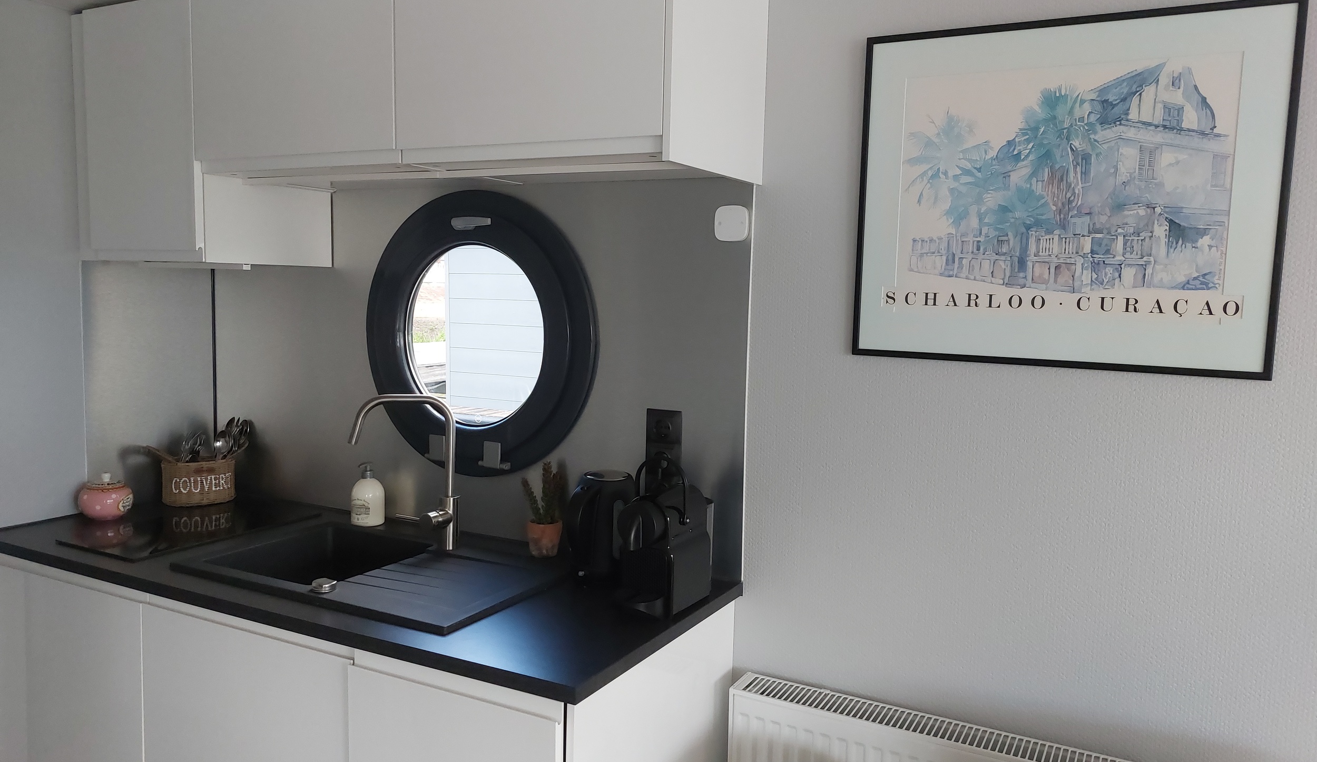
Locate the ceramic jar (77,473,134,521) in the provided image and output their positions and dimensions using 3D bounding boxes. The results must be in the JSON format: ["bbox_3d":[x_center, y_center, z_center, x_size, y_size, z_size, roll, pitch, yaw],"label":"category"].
[{"bbox_3d":[-1.426,0.293,2.359,0.122,0.110,0.122,-2,7,-30],"label":"ceramic jar"}]

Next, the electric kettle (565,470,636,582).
[{"bbox_3d":[-0.110,0.314,1.973,0.145,0.222,0.190,7,8,41],"label":"electric kettle"}]

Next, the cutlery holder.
[{"bbox_3d":[-1.285,0.276,2.540,0.180,0.115,0.115,-2,7,-30],"label":"cutlery holder"}]

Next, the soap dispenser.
[{"bbox_3d":[-0.751,0.292,2.357,0.085,0.151,0.083,1,6,0],"label":"soap dispenser"}]

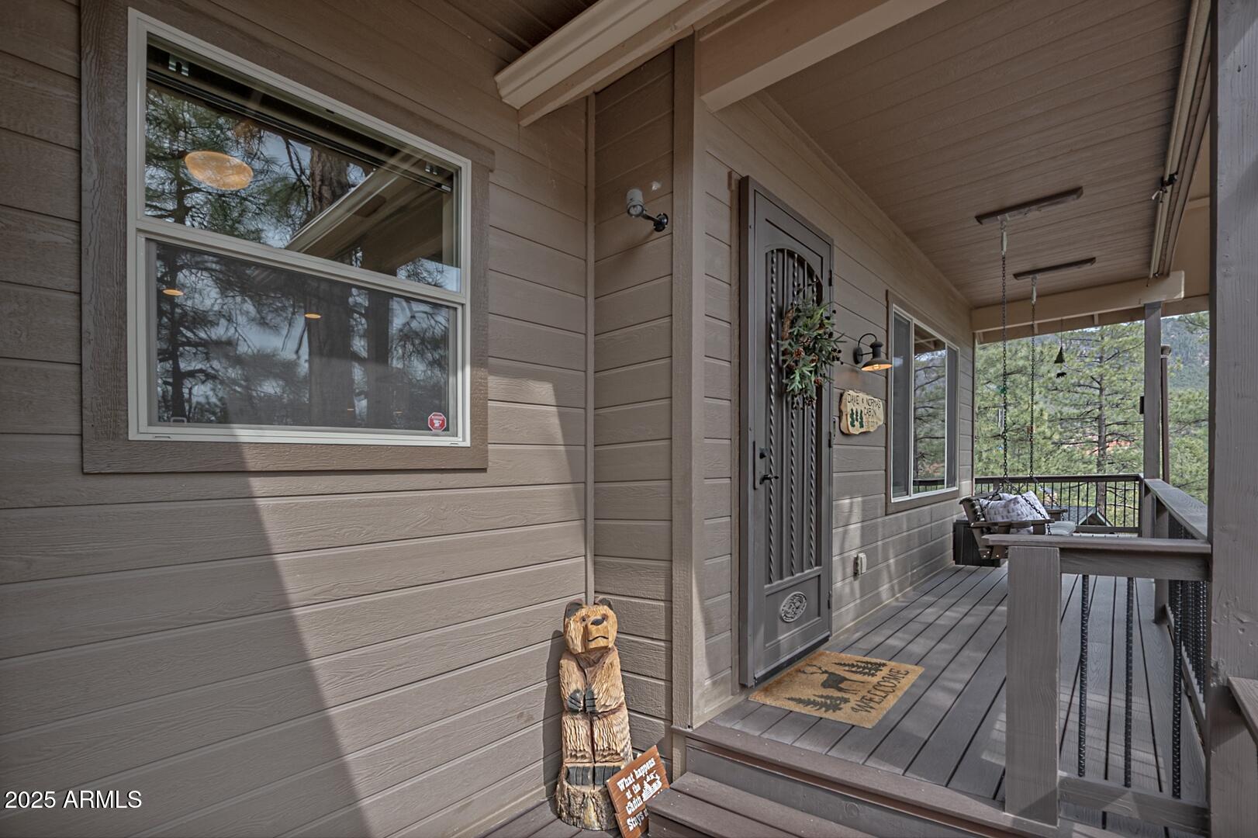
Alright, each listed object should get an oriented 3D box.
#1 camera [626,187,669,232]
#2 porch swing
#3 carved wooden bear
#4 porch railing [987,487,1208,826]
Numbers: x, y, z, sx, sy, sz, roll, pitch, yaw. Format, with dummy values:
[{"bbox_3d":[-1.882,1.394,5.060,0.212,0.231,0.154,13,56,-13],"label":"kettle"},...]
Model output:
[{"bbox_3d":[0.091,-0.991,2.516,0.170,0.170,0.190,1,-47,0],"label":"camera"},{"bbox_3d":[3.788,-0.191,5.074,0.760,2.860,1.750,-1,-4,43],"label":"porch swing"},{"bbox_3d":[-0.172,1.402,2.590,0.350,1.000,0.340,2,-3,-12],"label":"carved wooden bear"},{"bbox_3d":[3.443,0.981,3.692,0.700,0.950,5.880,-1,-4,43],"label":"porch railing"}]

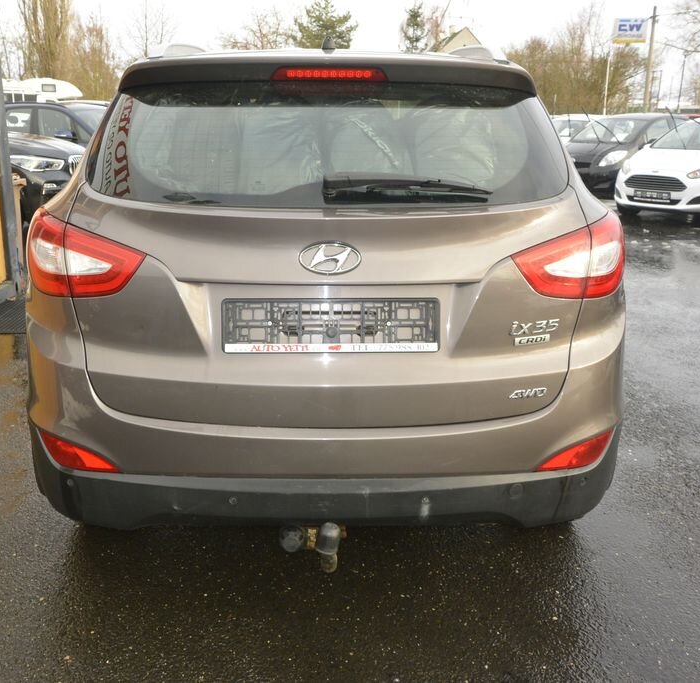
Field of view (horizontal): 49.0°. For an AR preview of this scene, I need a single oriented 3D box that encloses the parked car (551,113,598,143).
[{"bbox_3d":[5.294,-4.569,18.201,3.900,1.500,1.700,-13,21,-38],"label":"parked car"}]

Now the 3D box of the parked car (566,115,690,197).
[{"bbox_3d":[5.325,-3.547,14.628,3.770,1.530,1.700,-13,20,-37],"label":"parked car"}]

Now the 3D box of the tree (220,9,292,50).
[{"bbox_3d":[-5.170,-14.581,42.624,4.200,7.100,4.200,0,16,0],"label":"tree"}]

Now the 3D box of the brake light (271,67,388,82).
[{"bbox_3d":[-0.055,-0.694,1.996,0.295,0.045,0.050,0,16,-2],"label":"brake light"}]

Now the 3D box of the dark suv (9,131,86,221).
[{"bbox_3d":[-5.181,-2.802,11.832,4.650,1.660,1.890,13,21,38],"label":"dark suv"}]

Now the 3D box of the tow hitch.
[{"bbox_3d":[-0.098,0.508,1.980,0.165,0.130,0.180,0,16,-2],"label":"tow hitch"}]

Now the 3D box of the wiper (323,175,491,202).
[{"bbox_3d":[0.144,-0.391,1.964,0.430,0.075,0.070,0,16,-2],"label":"wiper"}]

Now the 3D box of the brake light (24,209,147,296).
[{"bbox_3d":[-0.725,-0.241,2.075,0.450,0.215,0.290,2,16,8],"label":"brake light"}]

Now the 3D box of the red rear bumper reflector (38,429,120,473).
[{"bbox_3d":[-0.727,0.290,2.068,0.260,0.080,0.140,4,17,13],"label":"red rear bumper reflector"}]

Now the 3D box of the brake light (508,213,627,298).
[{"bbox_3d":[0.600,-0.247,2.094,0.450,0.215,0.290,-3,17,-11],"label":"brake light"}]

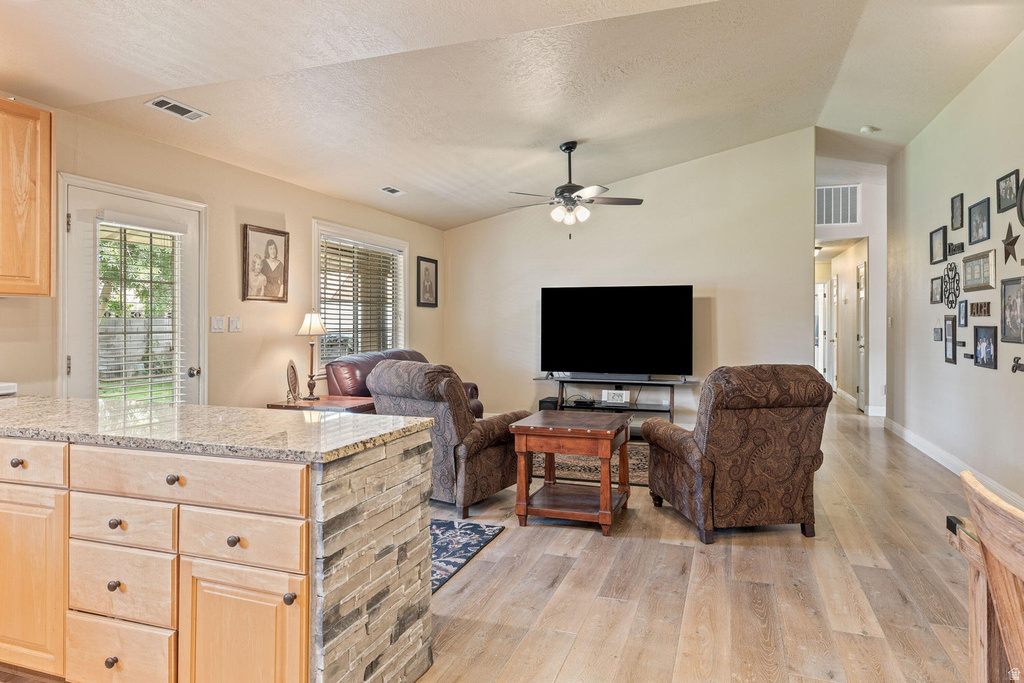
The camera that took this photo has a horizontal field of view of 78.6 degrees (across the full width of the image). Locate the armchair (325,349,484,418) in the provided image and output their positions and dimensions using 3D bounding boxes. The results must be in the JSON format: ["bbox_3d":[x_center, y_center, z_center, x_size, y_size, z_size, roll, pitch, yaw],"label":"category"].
[{"bbox_3d":[-0.978,0.591,6.232,0.950,0.970,1.620,1,2,19],"label":"armchair"}]

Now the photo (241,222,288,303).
[{"bbox_3d":[-1.963,-0.609,5.015,0.030,0.590,0.510,0,2,19],"label":"photo"}]

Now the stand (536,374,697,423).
[{"bbox_3d":[1.146,0.746,6.895,1.760,0.635,0.450,0,2,19],"label":"stand"}]

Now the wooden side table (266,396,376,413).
[{"bbox_3d":[-1.460,0.804,5.075,0.715,0.634,0.655,0,2,19],"label":"wooden side table"}]

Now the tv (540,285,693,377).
[{"bbox_3d":[1.141,-0.126,6.964,1.670,0.960,0.070,1,2,19],"label":"tv"}]

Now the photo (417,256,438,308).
[{"bbox_3d":[-1.022,-0.716,7.677,0.030,0.590,0.530,0,2,19],"label":"photo"}]

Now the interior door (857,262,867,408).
[{"bbox_3d":[5.021,-0.013,8.963,0.050,2.030,0.660,0,2,19],"label":"interior door"}]

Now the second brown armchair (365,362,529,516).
[{"bbox_3d":[-0.435,0.617,4.534,0.860,1.020,0.950,1,2,28],"label":"second brown armchair"}]

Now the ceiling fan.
[{"bbox_3d":[0.543,-1.429,5.660,1.280,0.760,1.280,0,2,19],"label":"ceiling fan"}]

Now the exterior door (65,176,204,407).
[{"bbox_3d":[-2.386,0.103,4.025,0.080,2.080,0.980,1,2,19],"label":"exterior door"}]

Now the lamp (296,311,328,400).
[{"bbox_3d":[-1.715,0.101,5.380,0.280,0.770,0.280,0,1,0],"label":"lamp"}]

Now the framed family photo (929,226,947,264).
[{"bbox_3d":[3.791,-0.840,5.560,0.027,0.295,0.380,1,2,19],"label":"framed family photo"}]

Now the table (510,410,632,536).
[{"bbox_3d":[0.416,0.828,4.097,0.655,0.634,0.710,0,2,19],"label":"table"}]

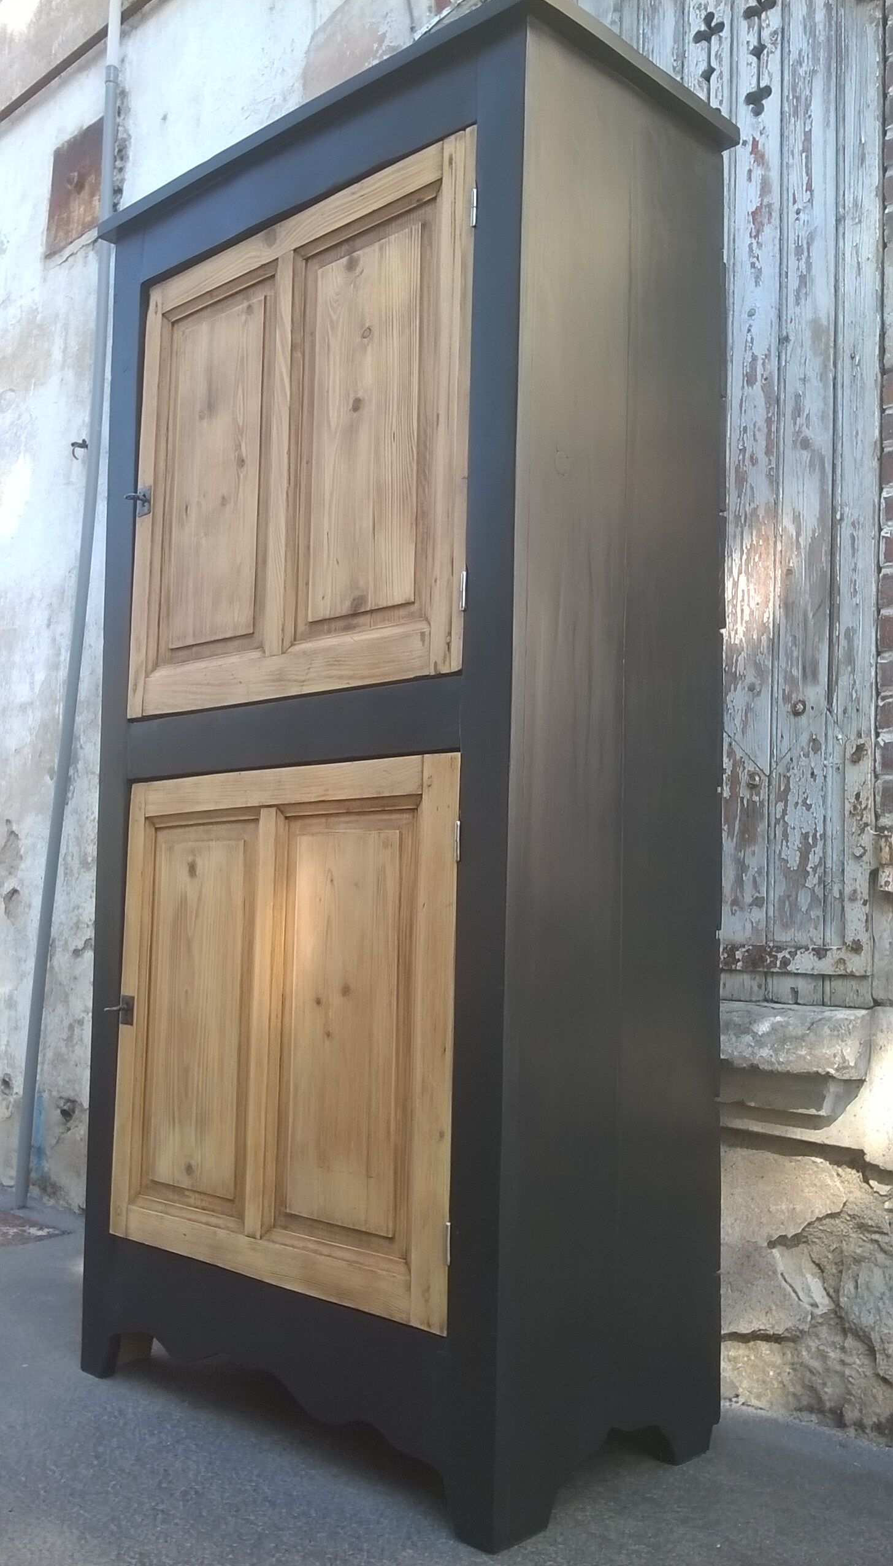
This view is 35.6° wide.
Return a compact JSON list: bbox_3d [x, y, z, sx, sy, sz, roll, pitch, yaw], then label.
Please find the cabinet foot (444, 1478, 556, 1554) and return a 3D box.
[{"bbox_3d":[0.062,0.862,1.669,0.084,0.066,0.102,-3,-7,43],"label":"cabinet foot"}]

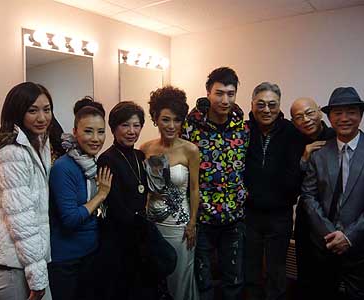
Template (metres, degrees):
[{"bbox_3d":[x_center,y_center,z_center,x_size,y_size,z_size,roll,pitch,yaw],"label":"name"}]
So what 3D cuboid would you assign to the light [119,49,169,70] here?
[{"bbox_3d":[-0.366,-0.928,3.350,0.155,0.133,0.610,8,9,40],"label":"light"}]

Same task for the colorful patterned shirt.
[{"bbox_3d":[0.215,0.081,1.930,0.460,0.700,0.270,2,7,-5],"label":"colorful patterned shirt"}]

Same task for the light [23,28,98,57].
[{"bbox_3d":[-0.965,-0.870,2.655,0.155,0.133,0.610,8,9,40],"label":"light"}]

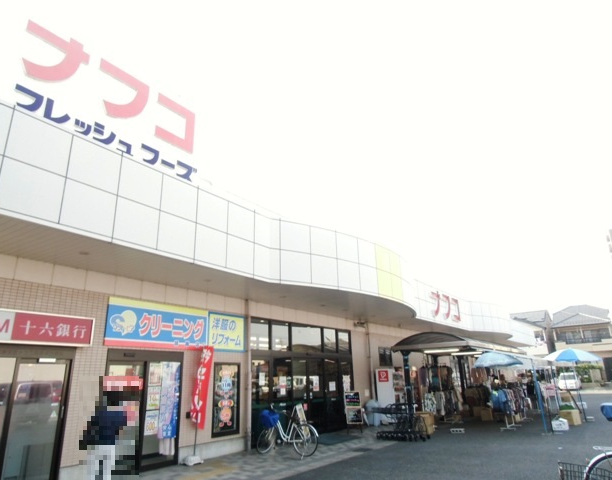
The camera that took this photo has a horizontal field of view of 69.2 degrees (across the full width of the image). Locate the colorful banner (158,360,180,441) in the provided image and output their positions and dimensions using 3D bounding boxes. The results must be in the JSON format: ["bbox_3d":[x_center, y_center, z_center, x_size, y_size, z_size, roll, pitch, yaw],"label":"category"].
[{"bbox_3d":[-2.834,3.331,9.259,0.040,1.490,0.460,-13,-21,33],"label":"colorful banner"}]

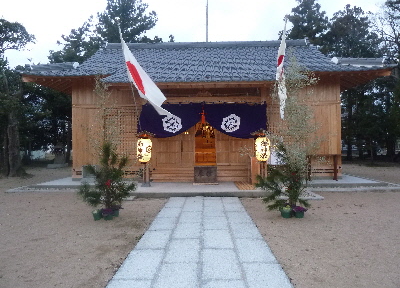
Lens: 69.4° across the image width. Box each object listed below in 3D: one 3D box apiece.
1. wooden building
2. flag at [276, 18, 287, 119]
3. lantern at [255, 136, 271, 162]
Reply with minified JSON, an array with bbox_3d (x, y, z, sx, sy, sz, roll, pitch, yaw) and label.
[{"bbox_3d":[0.200,-1.800,12.600,12.400,6.350,9.400,-1,0,1],"label":"wooden building"},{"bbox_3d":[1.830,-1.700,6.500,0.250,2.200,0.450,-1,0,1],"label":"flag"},{"bbox_3d":[1.950,0.170,9.000,0.470,0.780,0.470,-1,0,1],"label":"lantern"}]

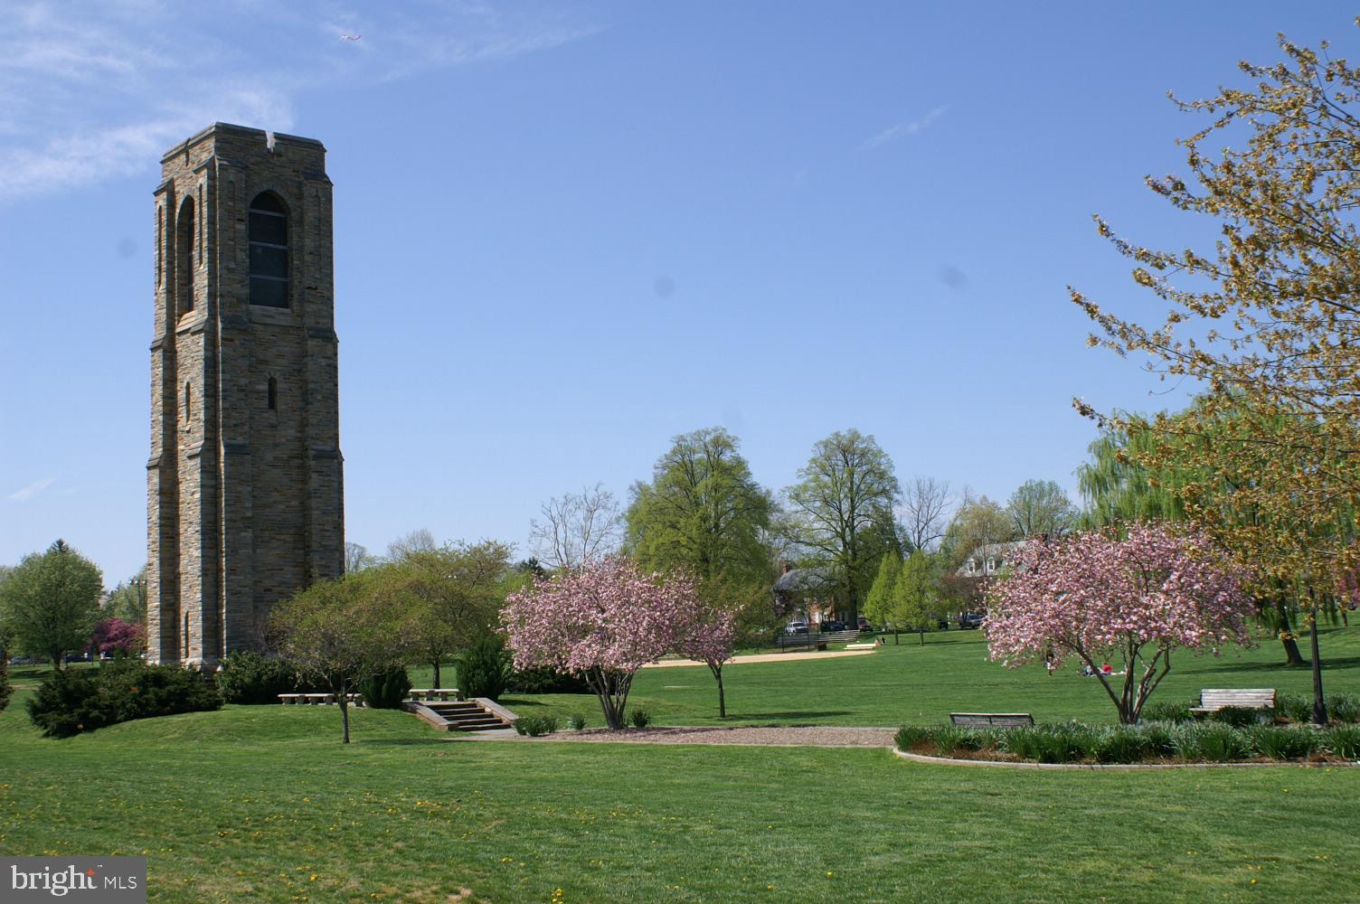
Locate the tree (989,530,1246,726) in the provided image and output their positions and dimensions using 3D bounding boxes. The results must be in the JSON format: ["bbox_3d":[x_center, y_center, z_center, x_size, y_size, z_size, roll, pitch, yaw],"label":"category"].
[{"bbox_3d":[10.419,4.120,37.737,6.211,4.794,6.211,-4,-6,15],"label":"tree"}]

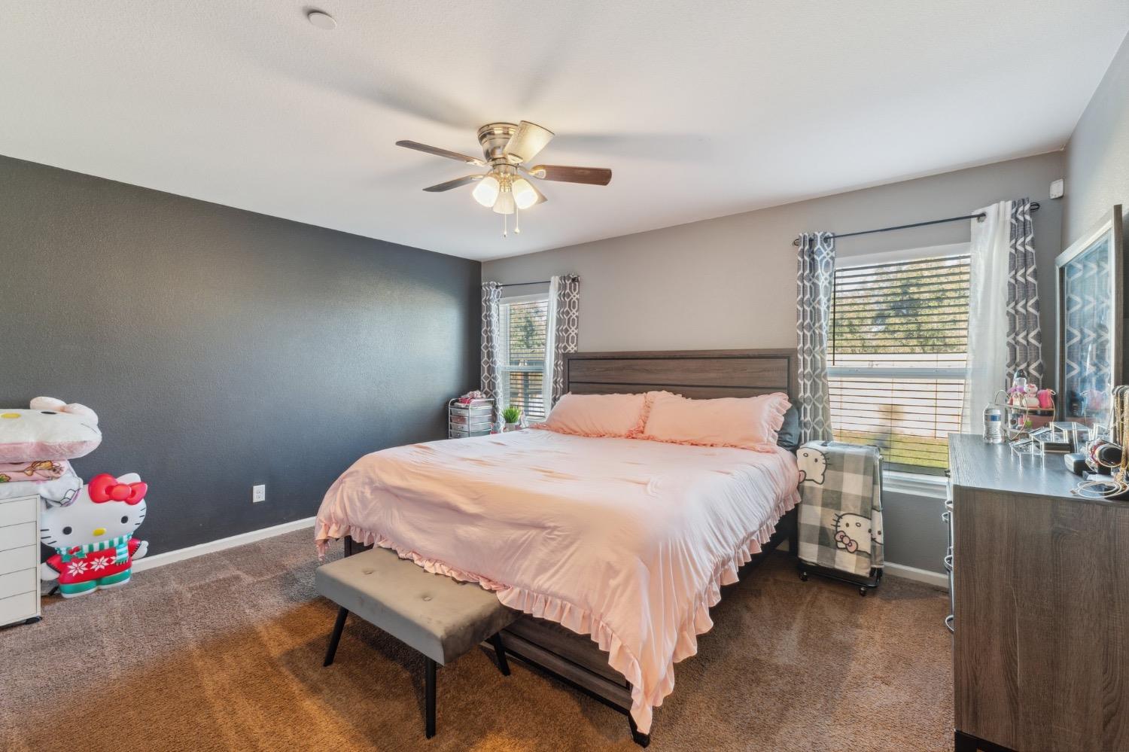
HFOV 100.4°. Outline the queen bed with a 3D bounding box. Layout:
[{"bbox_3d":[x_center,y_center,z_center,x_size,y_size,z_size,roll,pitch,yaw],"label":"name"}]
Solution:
[{"bbox_3d":[0.107,0.531,2.989,2.170,1.420,2.230,1,1,38],"label":"queen bed"}]

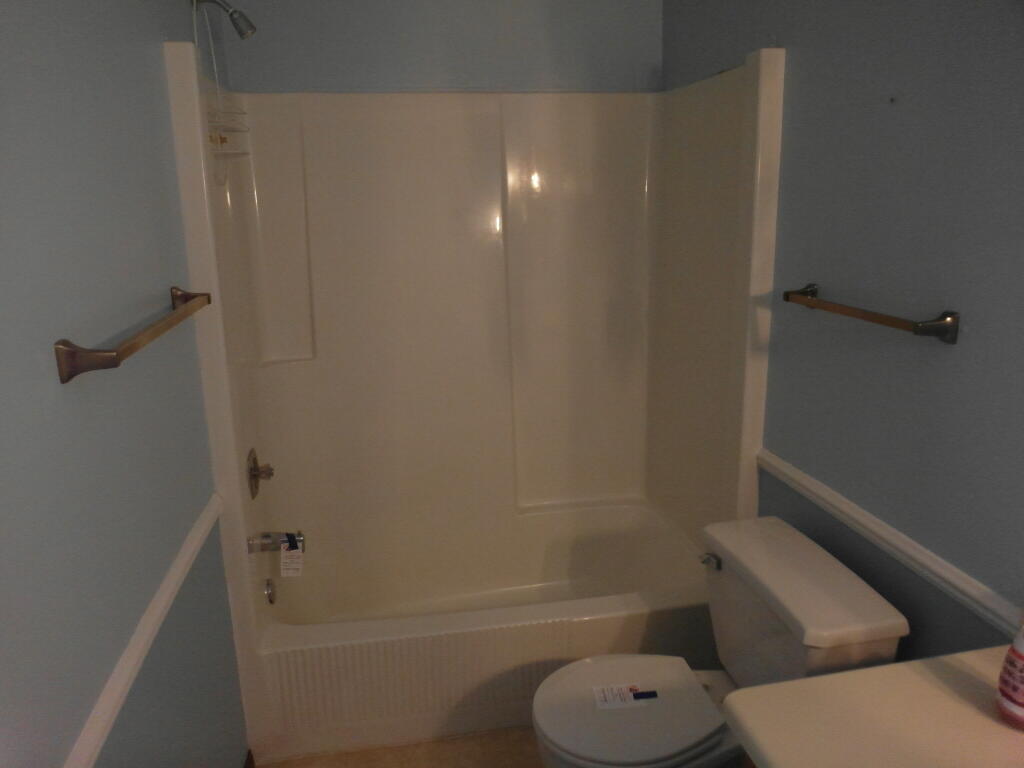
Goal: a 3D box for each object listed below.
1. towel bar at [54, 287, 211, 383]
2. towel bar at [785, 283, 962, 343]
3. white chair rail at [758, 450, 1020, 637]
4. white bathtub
[{"bbox_3d":[-0.662,-0.113,1.317,0.075,0.064,0.653,-4,14,-10],"label":"towel bar"},{"bbox_3d":[0.763,-0.165,1.581,0.074,0.061,0.505,-4,14,-10],"label":"towel bar"},{"bbox_3d":[0.814,0.335,1.621,0.025,0.065,1.000,-4,14,-10],"label":"white chair rail"},{"bbox_3d":[-0.068,0.785,2.486,1.484,0.385,0.780,-4,14,-10],"label":"white bathtub"}]

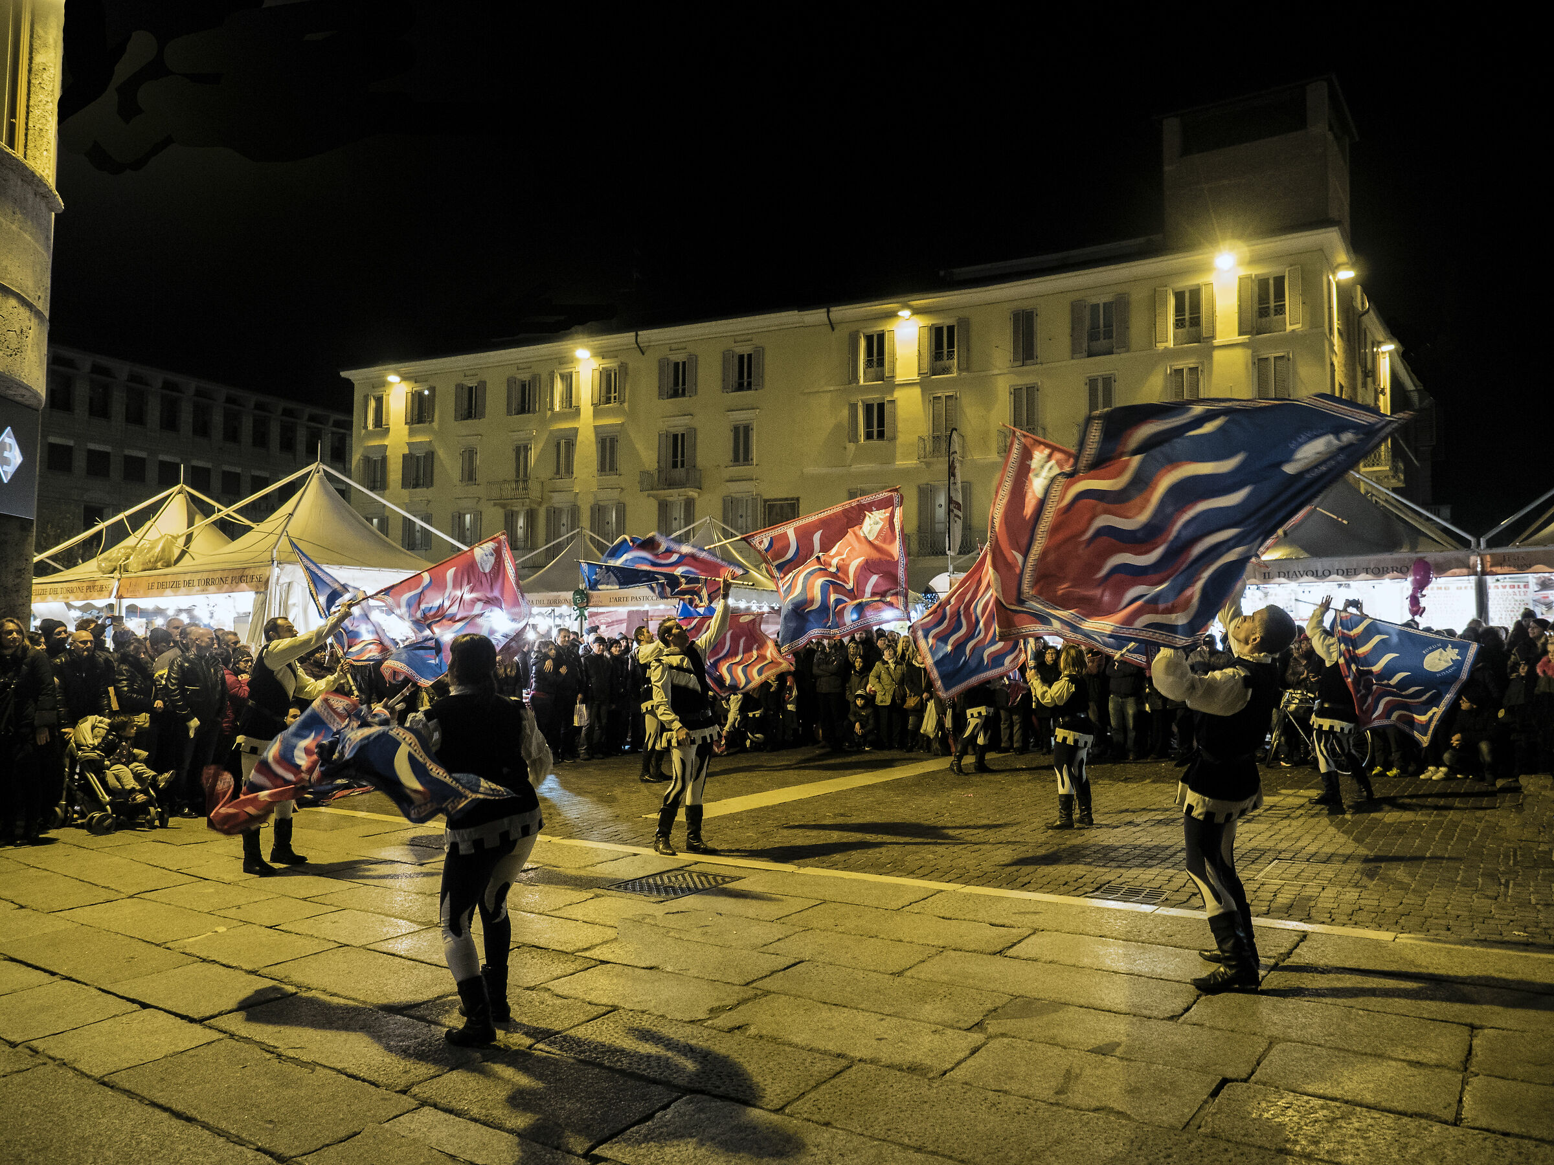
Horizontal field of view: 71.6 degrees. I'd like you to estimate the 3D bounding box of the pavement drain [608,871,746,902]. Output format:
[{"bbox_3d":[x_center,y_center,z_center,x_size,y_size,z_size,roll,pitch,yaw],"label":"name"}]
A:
[{"bbox_3d":[-0.691,2.033,7.194,0.550,0.050,0.790,-2,-4,35],"label":"pavement drain"}]

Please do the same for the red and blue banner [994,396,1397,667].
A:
[{"bbox_3d":[1.915,-0.249,4.850,1.720,1.180,0.600,0,-3,6],"label":"red and blue banner"}]

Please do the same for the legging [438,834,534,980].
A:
[{"bbox_3d":[-1.188,1.317,4.420,0.300,0.640,0.340,-3,-5,44],"label":"legging"}]

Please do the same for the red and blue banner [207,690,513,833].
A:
[{"bbox_3d":[-1.664,0.715,4.300,1.120,0.560,0.500,1,-4,-6],"label":"red and blue banner"}]

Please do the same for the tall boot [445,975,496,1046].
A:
[{"bbox_3d":[-1.214,1.697,4.314,0.235,0.260,0.105,-1,-4,21],"label":"tall boot"}]

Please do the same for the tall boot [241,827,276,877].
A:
[{"bbox_3d":[-3.532,1.834,7.350,0.270,0.350,0.120,-1,-4,30],"label":"tall boot"}]

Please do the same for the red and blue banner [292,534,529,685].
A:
[{"bbox_3d":[-2.650,0.207,7.800,1.550,1.050,0.500,2,-4,-20],"label":"red and blue banner"}]

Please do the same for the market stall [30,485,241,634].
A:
[{"bbox_3d":[-10.894,0.466,19.600,4.000,4.450,4.000,-2,-4,32],"label":"market stall"}]

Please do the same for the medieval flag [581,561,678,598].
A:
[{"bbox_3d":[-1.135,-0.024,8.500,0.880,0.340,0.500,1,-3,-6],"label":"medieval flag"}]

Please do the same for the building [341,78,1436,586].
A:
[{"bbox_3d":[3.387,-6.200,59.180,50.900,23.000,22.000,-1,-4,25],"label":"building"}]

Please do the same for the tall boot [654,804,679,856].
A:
[{"bbox_3d":[-0.848,1.893,8.339,0.120,0.380,0.280,4,-5,-41],"label":"tall boot"}]

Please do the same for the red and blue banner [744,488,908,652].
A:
[{"bbox_3d":[0.416,-0.095,8.900,1.300,1.080,0.350,-16,0,5],"label":"red and blue banner"}]

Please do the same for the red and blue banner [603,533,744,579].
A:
[{"bbox_3d":[-0.867,-0.177,8.500,1.200,0.450,0.550,1,-4,-9],"label":"red and blue banner"}]

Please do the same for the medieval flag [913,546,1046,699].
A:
[{"bbox_3d":[1.824,0.284,9.900,1.200,1.500,0.500,1,-3,-3],"label":"medieval flag"}]

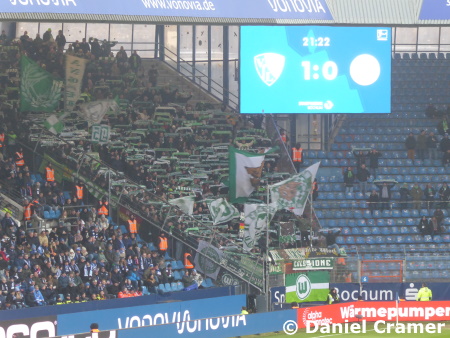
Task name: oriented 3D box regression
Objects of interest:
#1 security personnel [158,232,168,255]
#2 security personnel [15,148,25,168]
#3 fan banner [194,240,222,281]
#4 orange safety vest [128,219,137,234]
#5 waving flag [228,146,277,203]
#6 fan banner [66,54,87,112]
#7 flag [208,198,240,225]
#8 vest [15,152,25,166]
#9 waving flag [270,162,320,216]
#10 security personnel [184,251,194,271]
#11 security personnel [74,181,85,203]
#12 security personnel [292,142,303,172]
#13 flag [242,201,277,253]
[{"bbox_3d":[-2.846,3.827,159.500,0.500,1.780,0.360,0,1,-18],"label":"security personnel"},{"bbox_3d":[-9.902,-0.102,166.763,0.540,1.780,0.360,0,2,-12],"label":"security personnel"},{"bbox_3d":[-0.766,4.383,165.104,1.350,1.350,0.050,25,15,29],"label":"fan banner"},{"bbox_3d":[-4.365,2.722,163.197,0.460,0.680,0.290,0,2,7],"label":"orange safety vest"},{"bbox_3d":[1.336,0.267,167.500,2.350,2.720,0.500,0,1,-6],"label":"waving flag"},{"bbox_3d":[-7.439,-4.254,171.500,1.080,2.880,0.300,0,2,-11],"label":"fan banner"},{"bbox_3d":[-0.071,2.016,163.500,1.450,1.250,0.350,0,1,-6],"label":"flag"},{"bbox_3d":[-9.718,-0.435,163.000,0.460,0.660,0.320,-1,1,-34],"label":"vest"},{"bbox_3d":[3.406,0.990,166.500,2.420,2.600,0.500,0,1,-3],"label":"waving flag"},{"bbox_3d":[-1.576,4.606,157.500,0.400,1.770,0.550,0,2,-12],"label":"security personnel"},{"bbox_3d":[-6.729,1.485,160.500,0.380,1.780,0.550,1,2,30],"label":"security personnel"},{"bbox_3d":[3.675,-0.379,174.000,0.550,1.790,0.360,0,2,6],"label":"security personnel"},{"bbox_3d":[1.652,2.800,165.000,1.630,2.400,0.500,0,2,-6],"label":"flag"}]

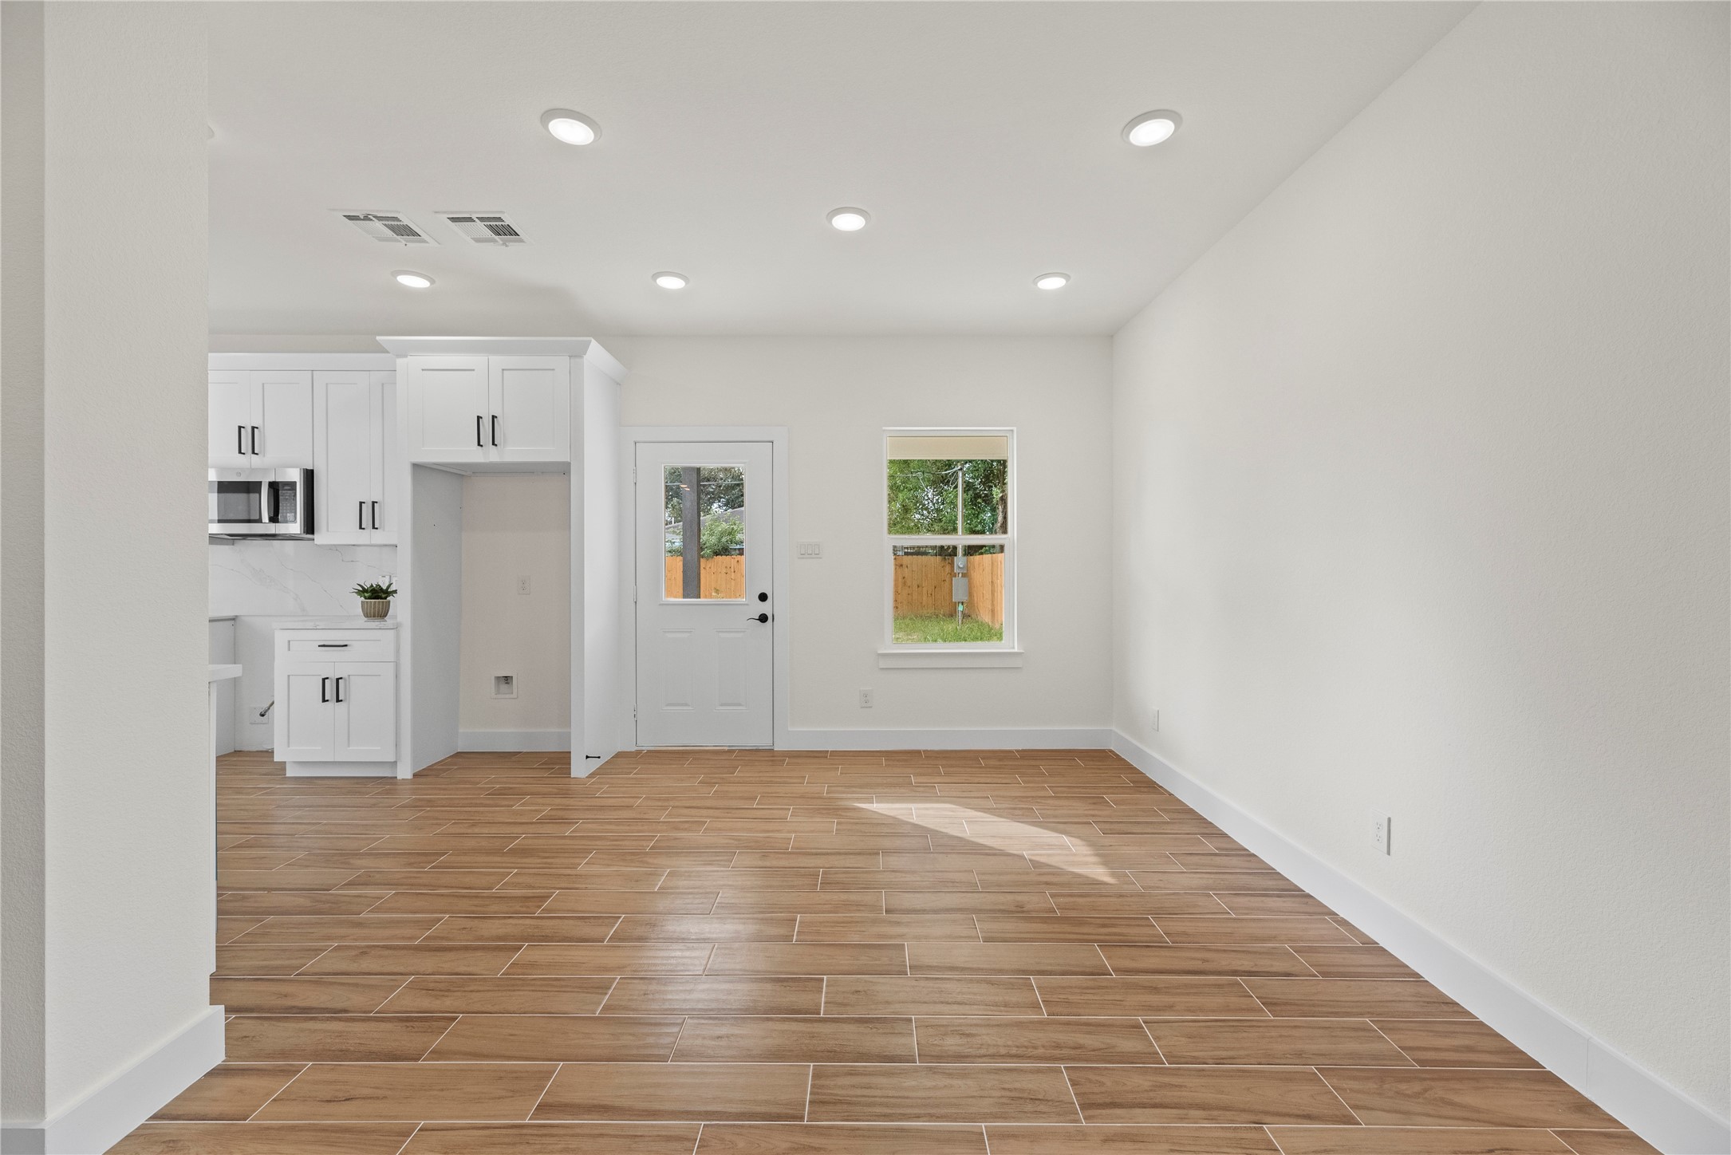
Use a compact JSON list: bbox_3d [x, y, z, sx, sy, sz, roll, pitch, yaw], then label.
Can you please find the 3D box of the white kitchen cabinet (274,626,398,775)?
[{"bbox_3d":[-3.030,0.722,4.155,0.690,0.870,0.620,0,0,0],"label":"white kitchen cabinet"}]

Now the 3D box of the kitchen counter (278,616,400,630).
[{"bbox_3d":[-3.047,0.272,4.154,0.695,0.038,0.624,0,1,0],"label":"kitchen counter"}]

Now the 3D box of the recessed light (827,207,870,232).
[{"bbox_3d":[-0.073,-1.569,2.973,0.194,0.025,0.194,0,1,0],"label":"recessed light"}]

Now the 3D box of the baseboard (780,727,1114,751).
[{"bbox_3d":[0.560,1.078,4.467,2.170,0.143,0.016,0,0,0],"label":"baseboard"}]

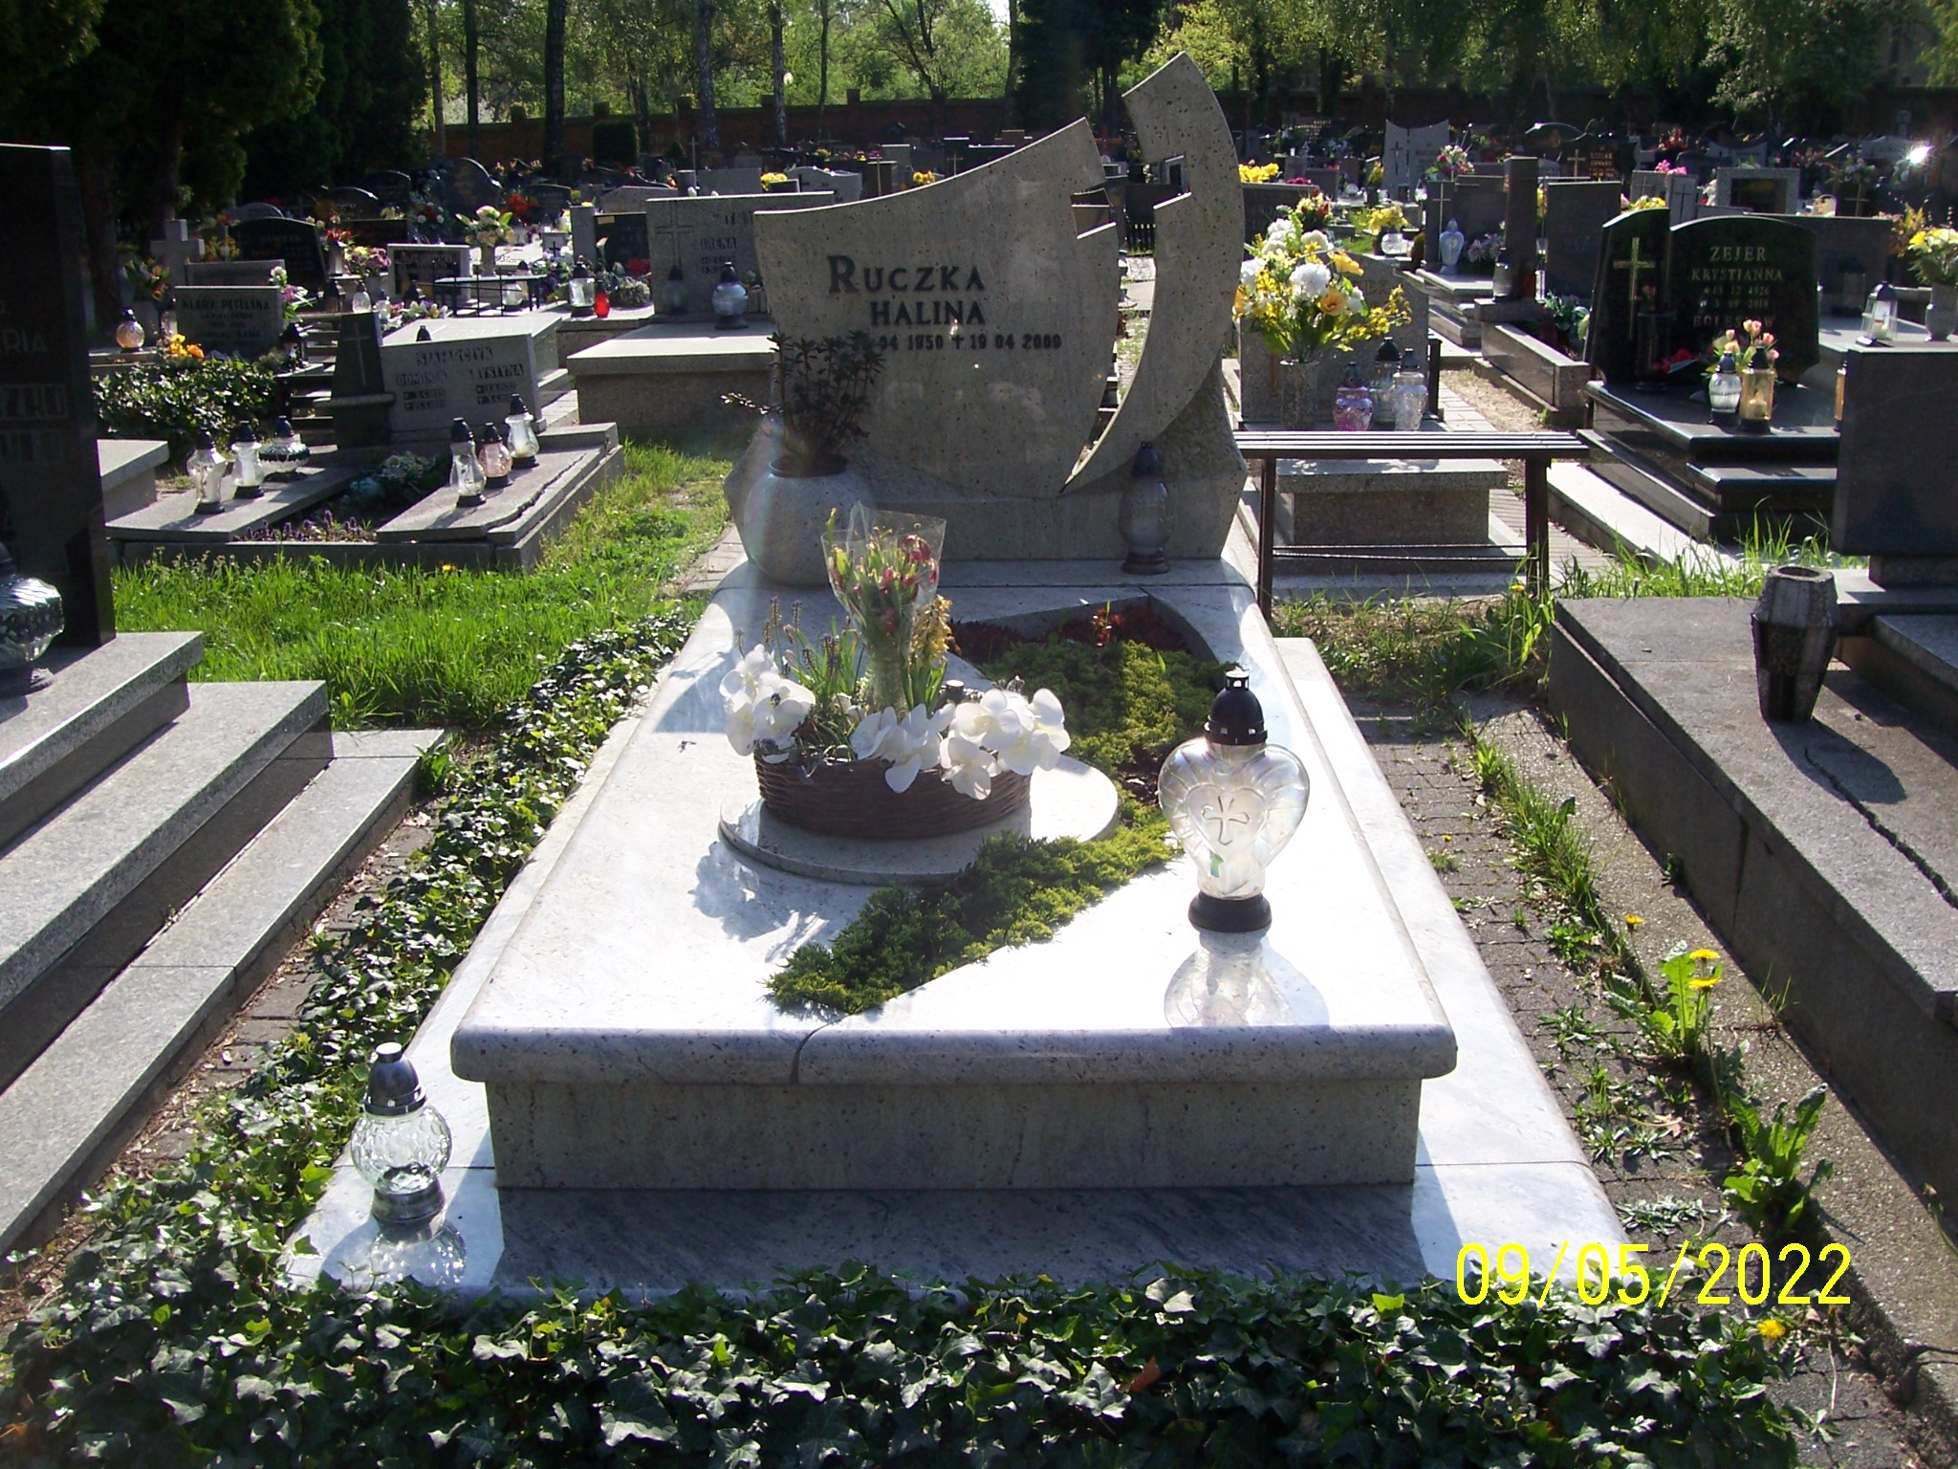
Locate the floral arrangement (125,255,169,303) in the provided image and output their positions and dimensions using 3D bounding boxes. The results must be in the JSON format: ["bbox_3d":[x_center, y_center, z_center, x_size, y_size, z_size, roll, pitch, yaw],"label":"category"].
[{"bbox_3d":[-4.276,-2.339,9.887,0.230,0.250,0.210,-1,18,0],"label":"floral arrangement"}]

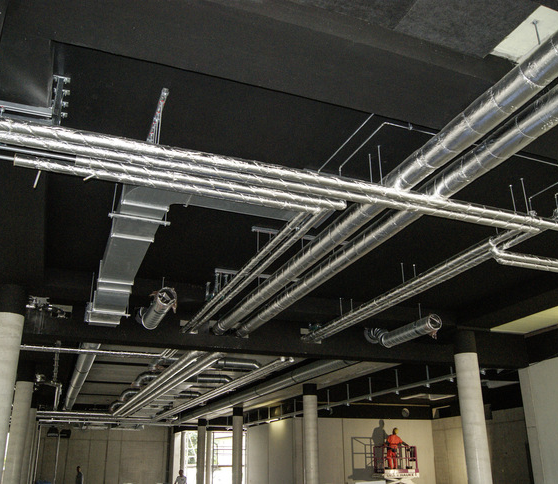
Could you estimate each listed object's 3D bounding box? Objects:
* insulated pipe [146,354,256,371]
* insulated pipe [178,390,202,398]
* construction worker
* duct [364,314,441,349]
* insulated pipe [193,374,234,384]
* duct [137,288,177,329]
[{"bbox_3d":[-1.868,3.081,13.865,2.916,0.330,0.280,8,-24,-20],"label":"insulated pipe"},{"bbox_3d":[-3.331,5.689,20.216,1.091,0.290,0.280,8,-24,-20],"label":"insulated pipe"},{"bbox_3d":[5.306,9.375,24.737,0.850,1.759,0.500,-1,-22,0],"label":"construction worker"},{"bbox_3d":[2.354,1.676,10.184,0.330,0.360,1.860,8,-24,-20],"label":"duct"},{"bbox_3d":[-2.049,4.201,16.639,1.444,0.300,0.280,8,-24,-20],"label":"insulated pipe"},{"bbox_3d":[-1.862,1.062,8.469,0.290,0.310,1.580,8,-24,-20],"label":"duct"}]

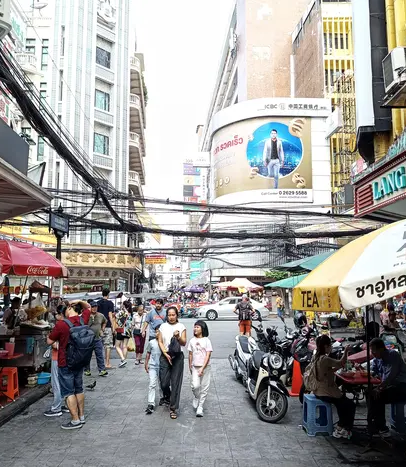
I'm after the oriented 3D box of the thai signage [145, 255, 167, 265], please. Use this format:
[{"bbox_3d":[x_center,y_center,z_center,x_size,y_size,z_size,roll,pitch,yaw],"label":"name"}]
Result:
[{"bbox_3d":[-3.939,2.170,36.000,1.800,0.850,0.150,0,-7,0],"label":"thai signage"}]

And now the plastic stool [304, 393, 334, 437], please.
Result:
[{"bbox_3d":[1.560,2.423,5.812,0.360,0.450,0.370,0,-7,-2],"label":"plastic stool"}]

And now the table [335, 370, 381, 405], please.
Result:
[{"bbox_3d":[2.040,2.281,5.770,0.470,0.720,0.600,0,-7,-2],"label":"table"}]

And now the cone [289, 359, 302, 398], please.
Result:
[{"bbox_3d":[1.740,2.546,7.863,0.370,0.720,0.370,0,-7,0],"label":"cone"}]

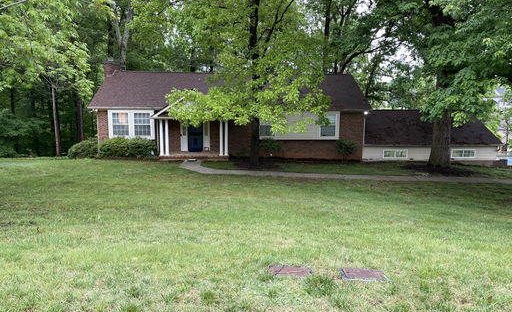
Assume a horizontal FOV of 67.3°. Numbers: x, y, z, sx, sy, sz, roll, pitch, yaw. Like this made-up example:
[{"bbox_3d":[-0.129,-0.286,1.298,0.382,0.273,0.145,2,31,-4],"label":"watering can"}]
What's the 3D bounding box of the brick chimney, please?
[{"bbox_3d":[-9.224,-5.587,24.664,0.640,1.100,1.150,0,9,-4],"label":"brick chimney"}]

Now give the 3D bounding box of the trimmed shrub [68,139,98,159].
[{"bbox_3d":[-9.761,-0.473,22.466,1.700,1.130,1.500,0,9,-4],"label":"trimmed shrub"}]

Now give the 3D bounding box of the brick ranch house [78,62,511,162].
[{"bbox_3d":[2.532,-3.075,25.781,24.000,5.500,8.940,0,9,-4],"label":"brick ranch house"}]

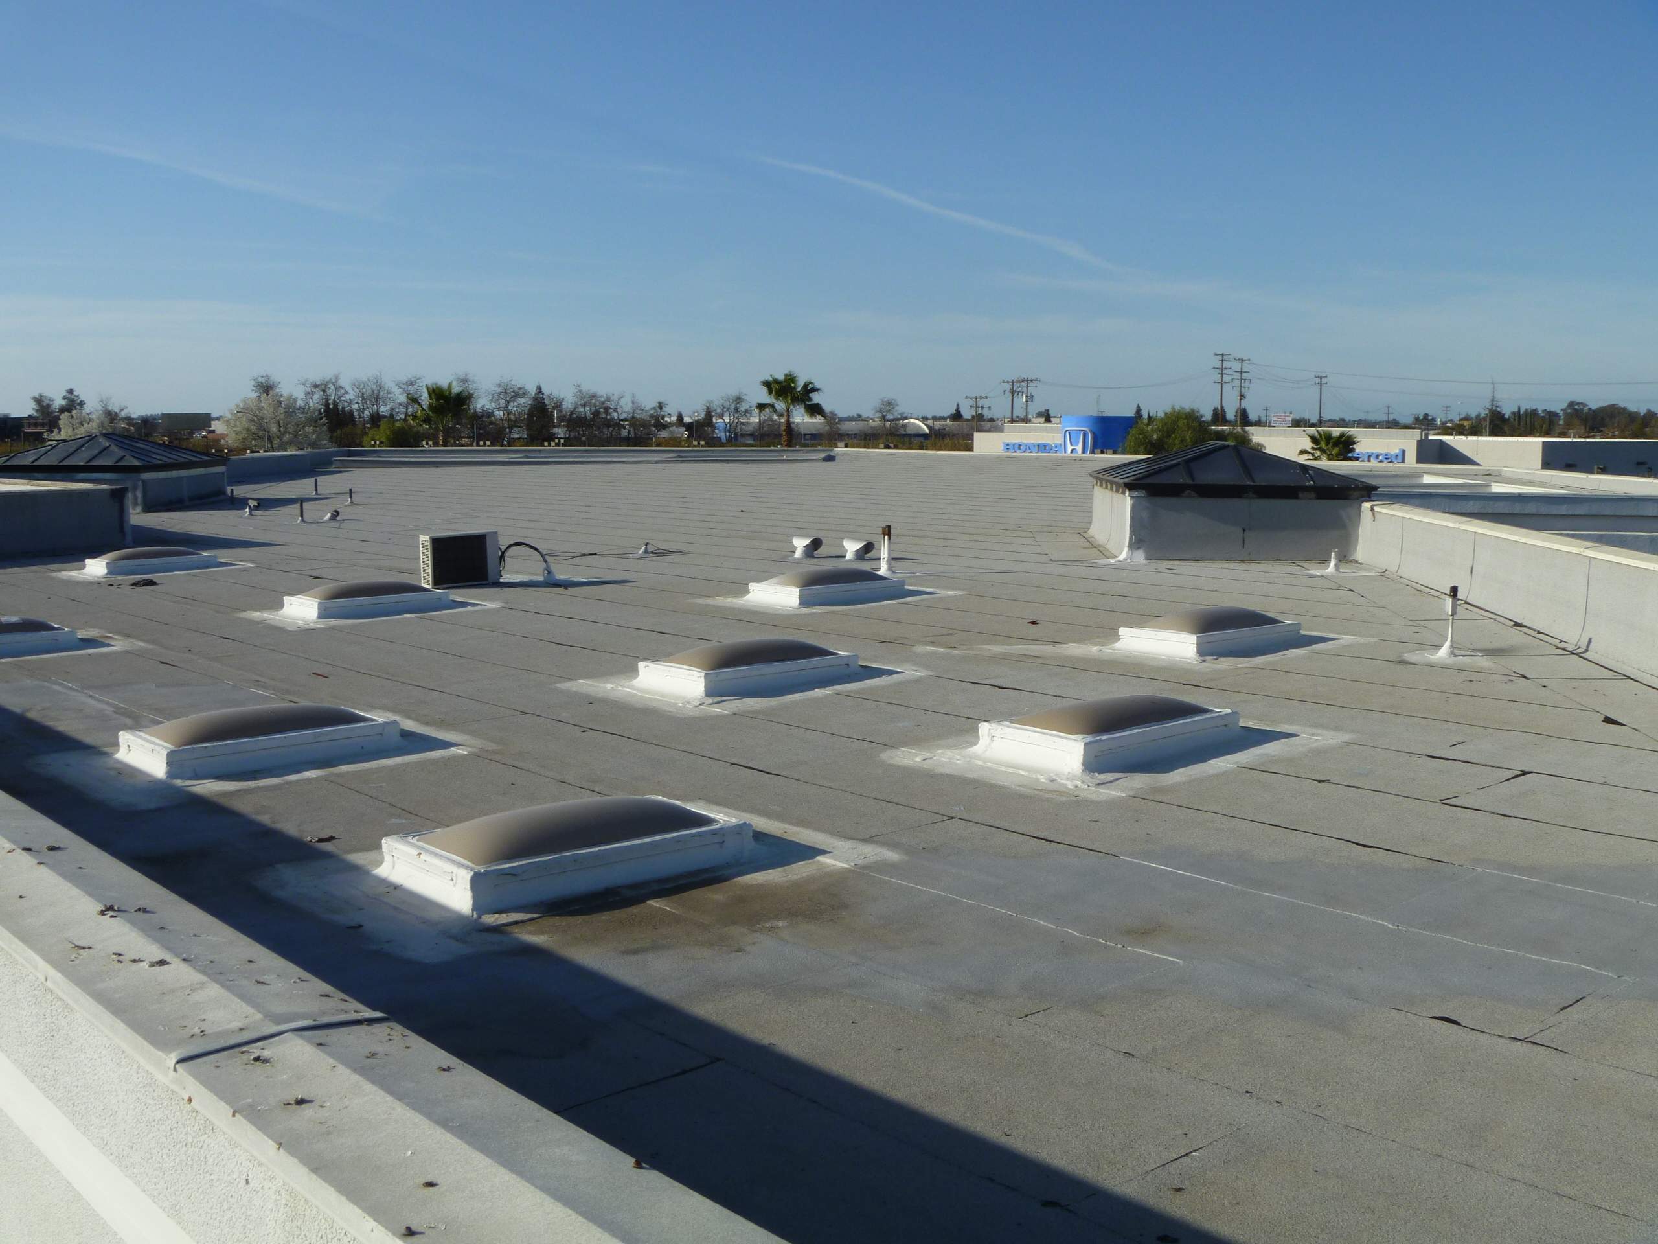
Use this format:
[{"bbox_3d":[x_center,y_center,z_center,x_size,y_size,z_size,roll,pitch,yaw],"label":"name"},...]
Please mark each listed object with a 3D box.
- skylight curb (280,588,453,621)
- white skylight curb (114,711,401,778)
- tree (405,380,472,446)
[{"bbox_3d":[-4.382,-0.188,15.935,1.330,0.165,0.760,-7,10,-40],"label":"skylight curb"},{"bbox_3d":[-3.187,0.669,9.459,1.330,0.165,0.760,-7,10,-40],"label":"white skylight curb"},{"bbox_3d":[-19.082,-7.302,82.716,3.400,9.020,3.400,-2,7,-13],"label":"tree"}]

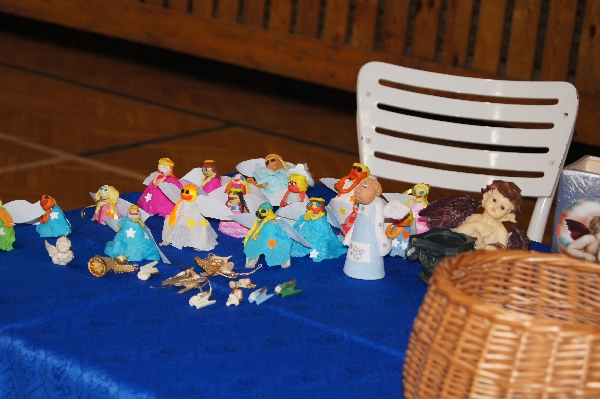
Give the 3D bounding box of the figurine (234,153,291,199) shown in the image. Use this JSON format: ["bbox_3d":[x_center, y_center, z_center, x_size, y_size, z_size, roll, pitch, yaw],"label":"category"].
[{"bbox_3d":[-0.042,-0.021,1.936,0.088,0.088,0.055,10,16,17],"label":"figurine"}]

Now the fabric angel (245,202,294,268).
[{"bbox_3d":[-0.037,0.038,1.745,0.078,0.079,0.060,17,20,36],"label":"fabric angel"}]

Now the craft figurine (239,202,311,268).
[{"bbox_3d":[-0.034,0.046,1.921,0.100,0.077,0.066,19,21,39],"label":"craft figurine"}]

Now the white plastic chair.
[{"bbox_3d":[0.259,0.191,2.631,0.460,0.810,0.520,7,16,10],"label":"white plastic chair"}]

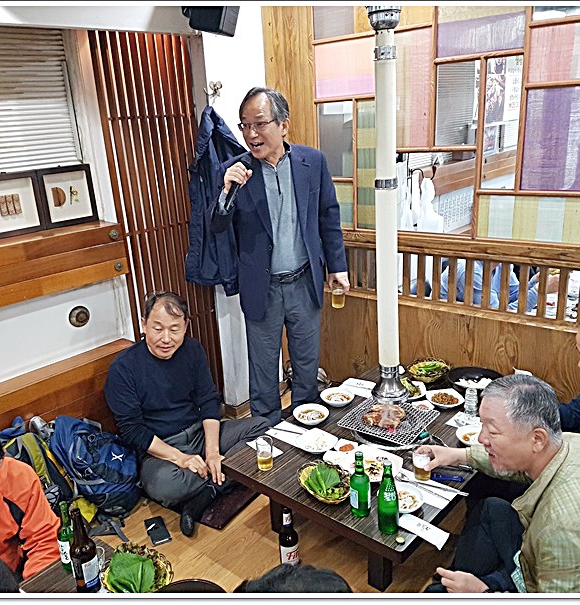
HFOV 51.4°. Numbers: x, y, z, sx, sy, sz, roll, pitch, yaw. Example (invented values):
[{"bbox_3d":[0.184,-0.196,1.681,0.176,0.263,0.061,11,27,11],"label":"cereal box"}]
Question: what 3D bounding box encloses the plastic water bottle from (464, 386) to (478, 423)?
[{"bbox_3d":[0.729,0.407,2.418,0.056,0.140,0.056,-3,17,0],"label":"plastic water bottle"}]

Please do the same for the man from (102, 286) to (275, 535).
[{"bbox_3d":[-0.425,0.384,2.555,0.760,0.860,0.720,-10,18,-20],"label":"man"}]

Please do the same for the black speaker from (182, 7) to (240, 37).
[{"bbox_3d":[-0.292,-1.230,2.501,0.160,0.220,0.125,19,16,20],"label":"black speaker"}]

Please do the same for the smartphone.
[{"bbox_3d":[-0.523,0.900,2.390,0.074,0.010,0.160,-11,19,-23],"label":"smartphone"}]

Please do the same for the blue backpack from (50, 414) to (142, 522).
[{"bbox_3d":[-0.799,0.672,2.470,0.270,0.430,0.210,-23,-9,-41],"label":"blue backpack"}]

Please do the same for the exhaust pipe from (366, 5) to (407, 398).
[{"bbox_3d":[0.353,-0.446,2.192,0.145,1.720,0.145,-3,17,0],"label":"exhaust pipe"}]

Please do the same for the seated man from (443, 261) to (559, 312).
[{"bbox_3d":[1.422,-0.251,4.259,0.650,0.860,0.720,-19,23,-41],"label":"seated man"}]

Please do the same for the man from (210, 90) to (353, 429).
[{"bbox_3d":[-0.050,-0.033,2.523,0.520,1.660,0.360,-4,17,-3],"label":"man"}]

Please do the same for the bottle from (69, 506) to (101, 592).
[{"bbox_3d":[-0.567,0.671,1.629,0.071,0.264,0.071,-7,17,-12],"label":"bottle"}]

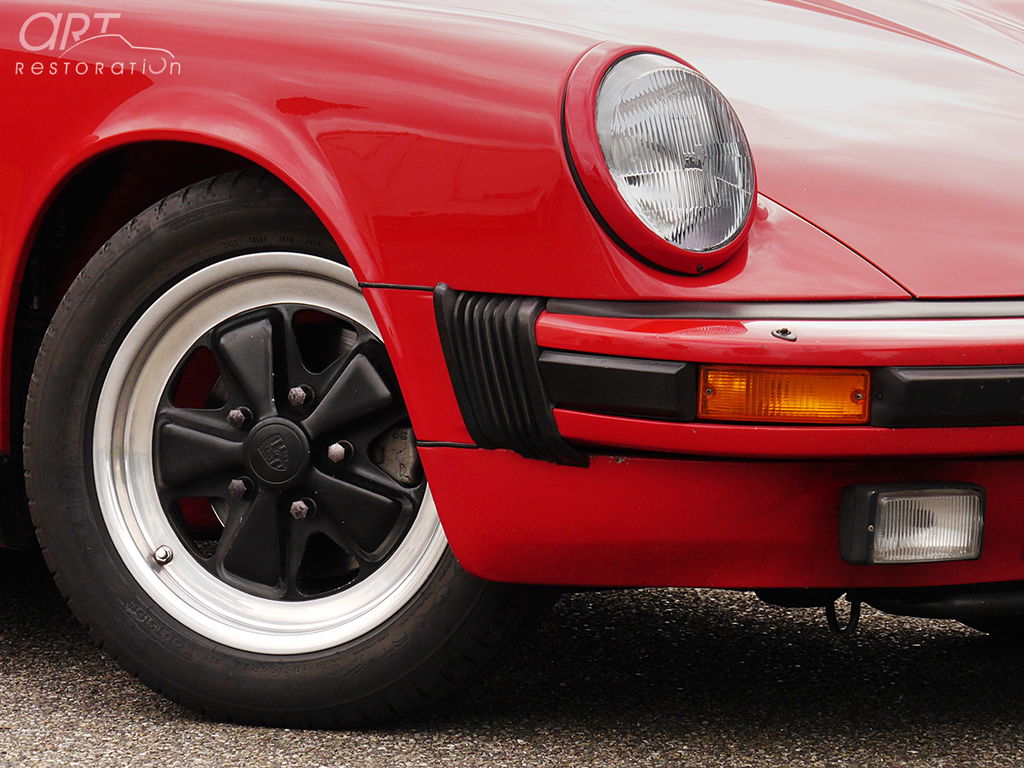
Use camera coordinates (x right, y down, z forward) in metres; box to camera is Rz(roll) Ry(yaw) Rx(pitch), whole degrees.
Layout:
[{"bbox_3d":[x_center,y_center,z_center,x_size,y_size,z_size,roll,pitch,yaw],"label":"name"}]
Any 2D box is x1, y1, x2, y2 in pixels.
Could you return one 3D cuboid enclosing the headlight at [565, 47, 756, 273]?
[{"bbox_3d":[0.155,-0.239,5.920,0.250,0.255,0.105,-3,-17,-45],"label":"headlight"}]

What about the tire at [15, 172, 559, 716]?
[{"bbox_3d":[-0.226,0.068,6.224,0.632,0.622,0.210,1,1,20],"label":"tire"}]

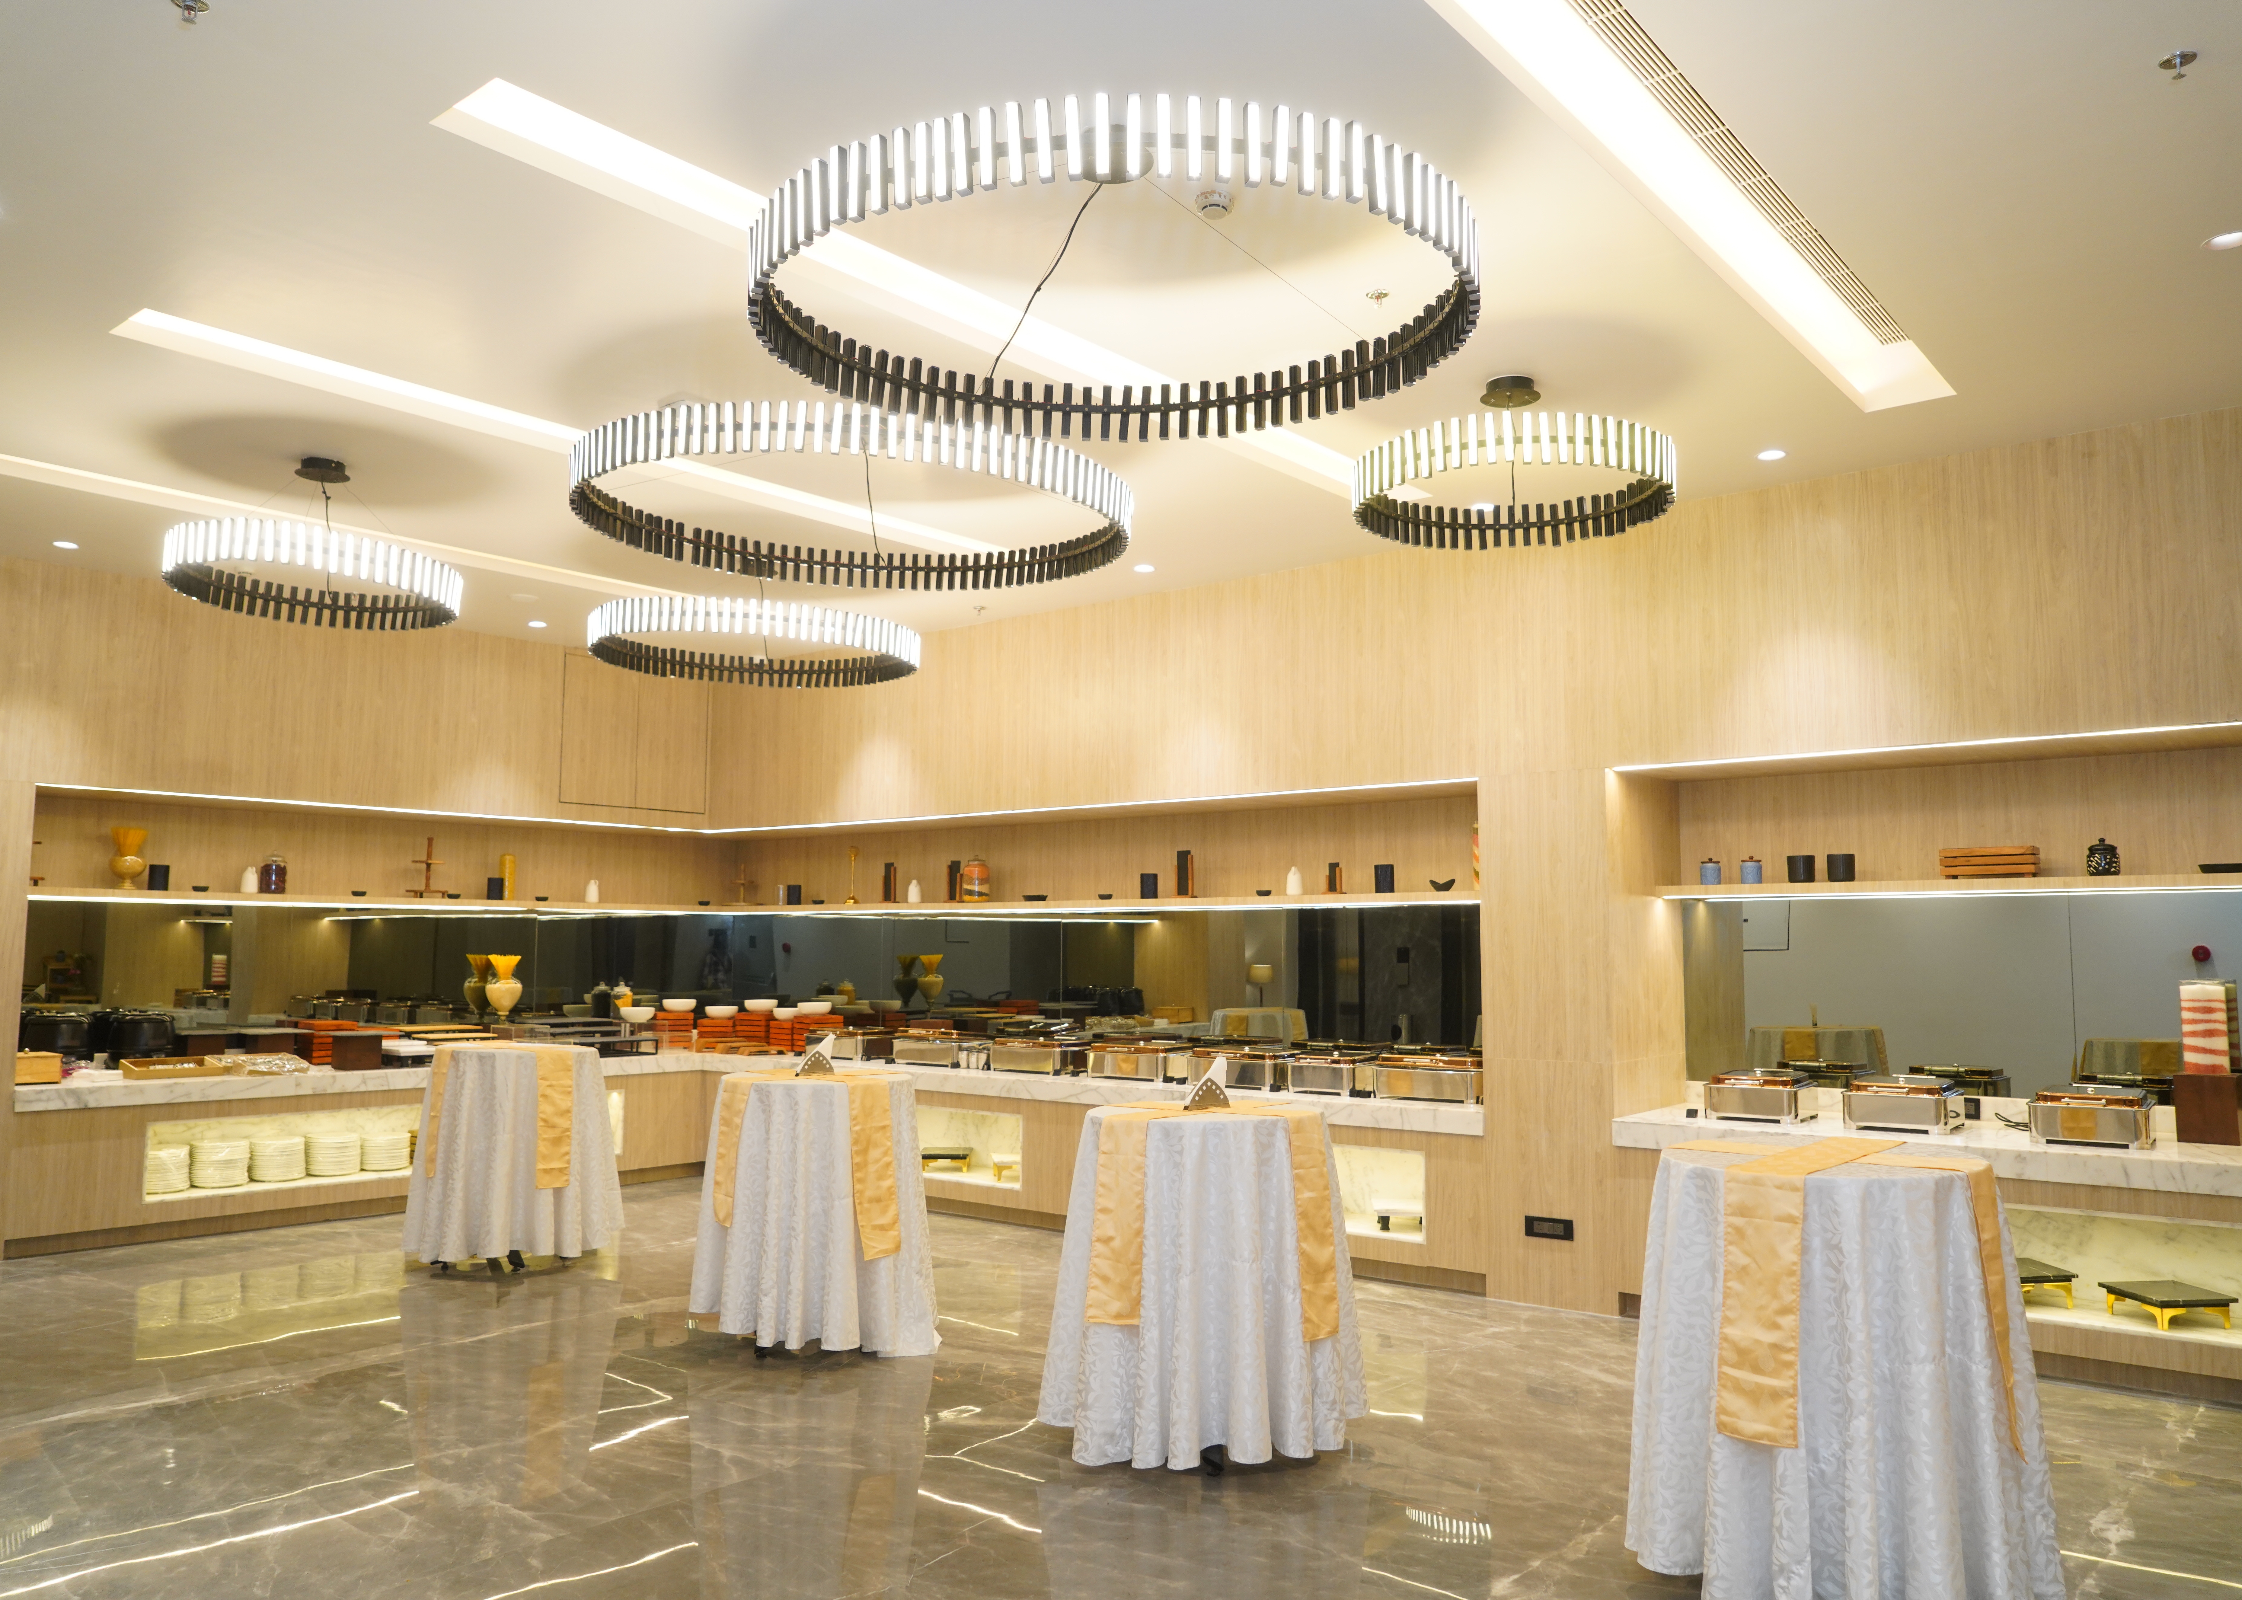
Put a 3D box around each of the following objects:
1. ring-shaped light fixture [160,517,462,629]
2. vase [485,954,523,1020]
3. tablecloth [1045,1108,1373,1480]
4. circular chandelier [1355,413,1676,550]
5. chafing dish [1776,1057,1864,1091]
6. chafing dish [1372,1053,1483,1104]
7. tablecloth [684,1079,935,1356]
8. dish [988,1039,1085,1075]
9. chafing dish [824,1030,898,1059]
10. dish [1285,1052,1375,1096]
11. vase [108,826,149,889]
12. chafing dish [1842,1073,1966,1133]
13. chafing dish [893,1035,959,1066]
[{"bbox_3d":[-3.274,-0.893,6.489,1.090,0.170,1.090,-4,-10,38],"label":"ring-shaped light fixture"},{"bbox_3d":[-4.222,1.296,10.916,0.255,0.475,0.255,-4,-7,38],"label":"vase"},{"bbox_3d":[0.295,1.582,5.449,1.100,1.030,1.100,0,-5,0],"label":"tablecloth"},{"bbox_3d":[1.366,-1.089,5.568,1.090,0.170,1.090,0,-5,0],"label":"circular chandelier"},{"bbox_3d":[3.397,1.392,7.795,0.390,0.210,0.450,-4,-7,40],"label":"chafing dish"},{"bbox_3d":[1.633,1.401,8.041,0.540,0.220,0.420,-4,-7,40],"label":"chafing dish"},{"bbox_3d":[-1.281,1.700,6.734,1.000,1.051,1.000,0,-5,0],"label":"tablecloth"},{"bbox_3d":[-0.470,1.567,9.802,0.560,0.205,0.390,-4,-7,38],"label":"dish"},{"bbox_3d":[-1.803,1.658,10.889,0.576,0.200,0.420,-4,-7,40],"label":"chafing dish"},{"bbox_3d":[1.170,1.439,8.424,0.378,0.210,0.420,-4,-7,40],"label":"dish"},{"bbox_3d":[-5.815,0.344,9.307,0.190,0.367,0.190,-4,-7,40],"label":"vase"},{"bbox_3d":[3.351,1.294,6.820,0.410,0.215,0.410,-4,-7,38],"label":"chafing dish"},{"bbox_3d":[-1.149,1.621,10.352,0.570,0.195,0.390,-4,-7,38],"label":"chafing dish"}]

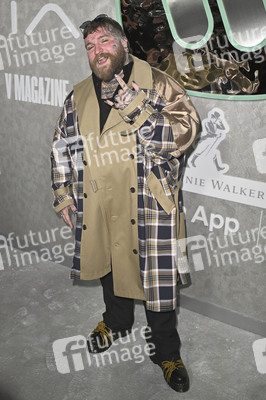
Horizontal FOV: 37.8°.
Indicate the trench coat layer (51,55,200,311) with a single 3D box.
[{"bbox_3d":[-0.047,-0.079,1.844,0.676,1.128,0.470,7,21,17],"label":"trench coat layer"}]

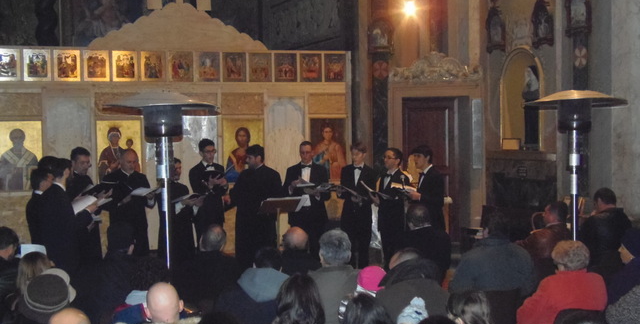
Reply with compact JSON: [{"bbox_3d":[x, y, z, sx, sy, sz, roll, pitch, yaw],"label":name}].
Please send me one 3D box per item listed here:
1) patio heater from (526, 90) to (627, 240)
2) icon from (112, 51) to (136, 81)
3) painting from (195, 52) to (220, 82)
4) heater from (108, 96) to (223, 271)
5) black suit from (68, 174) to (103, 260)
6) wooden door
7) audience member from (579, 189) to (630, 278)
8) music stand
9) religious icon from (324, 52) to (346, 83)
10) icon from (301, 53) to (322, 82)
[{"bbox_3d":[2.009,0.527,7.087,0.810,2.200,0.810,-1,2,0],"label":"patio heater"},{"bbox_3d":[-2.273,-1.120,10.608,0.294,0.358,0.030,-2,2,-21],"label":"icon"},{"bbox_3d":[-1.329,-1.126,10.781,0.285,0.350,0.030,-1,0,-18],"label":"painting"},{"bbox_3d":[-1.093,0.600,6.460,0.810,2.200,0.810,-1,3,0],"label":"heater"},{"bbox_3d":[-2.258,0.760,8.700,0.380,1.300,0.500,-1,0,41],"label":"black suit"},{"bbox_3d":[1.506,0.095,12.350,0.900,2.020,0.070,-2,2,-17],"label":"wooden door"},{"bbox_3d":[2.436,0.910,7.871,0.540,1.360,0.750,-2,2,-28],"label":"audience member"},{"bbox_3d":[-0.371,0.953,8.934,0.500,1.231,0.400,-2,3,-25],"label":"music stand"},{"bbox_3d":[0.193,-1.166,11.270,0.285,0.350,0.030,-1,0,-18],"label":"religious icon"},{"bbox_3d":[-0.103,-1.170,11.210,0.285,0.355,0.030,-2,3,-19],"label":"icon"}]

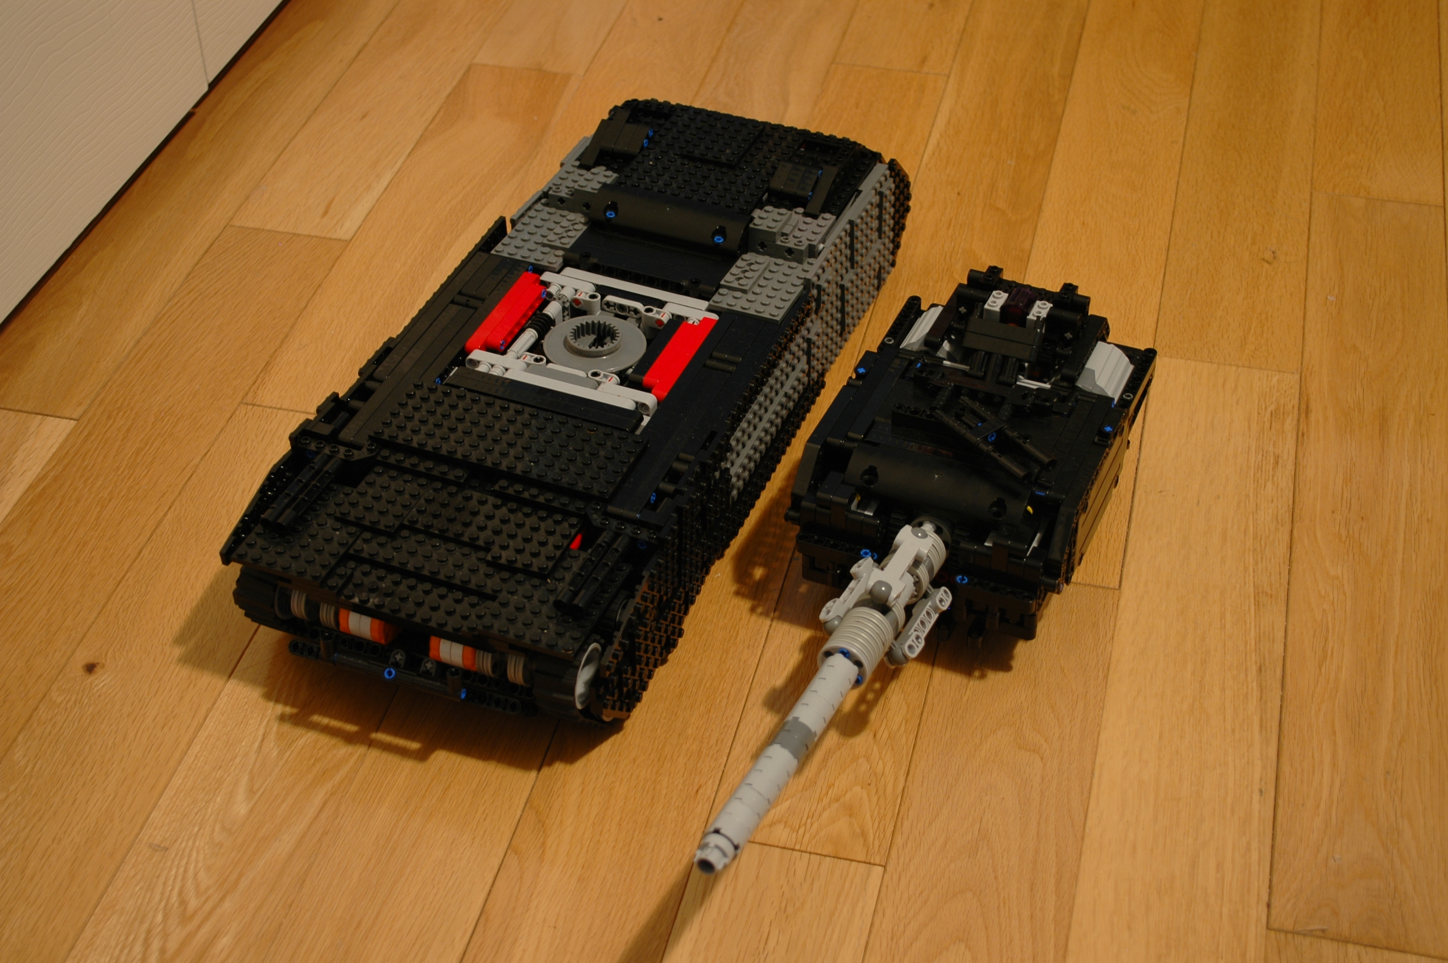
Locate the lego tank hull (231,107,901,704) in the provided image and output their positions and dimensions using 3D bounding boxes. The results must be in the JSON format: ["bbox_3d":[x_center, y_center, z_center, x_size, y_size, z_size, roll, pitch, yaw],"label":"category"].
[{"bbox_3d":[-0.060,-0.061,1.111,0.190,0.100,0.452,14,43,17],"label":"lego tank hull"}]

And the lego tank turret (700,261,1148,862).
[{"bbox_3d":[0.081,0.050,0.969,0.136,0.108,0.447,14,43,17],"label":"lego tank turret"}]

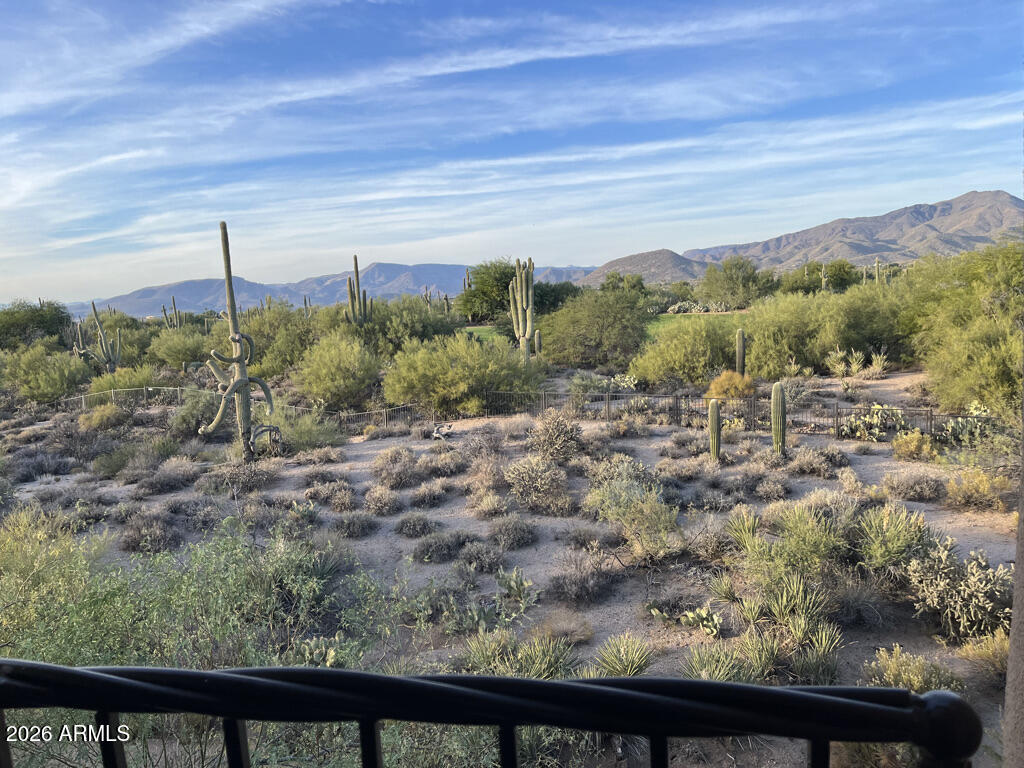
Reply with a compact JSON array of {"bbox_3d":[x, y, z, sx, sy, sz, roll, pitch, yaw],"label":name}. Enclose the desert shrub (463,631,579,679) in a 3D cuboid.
[{"bbox_3d":[0.105,3.340,9.533,1.443,0.564,0.938,-3,7,-1],"label":"desert shrub"}]

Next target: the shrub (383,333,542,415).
[{"bbox_3d":[-2.544,-0.721,39.723,8.250,3.870,6.187,0,6,0],"label":"shrub"}]

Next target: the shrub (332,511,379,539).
[{"bbox_3d":[-3.444,3.046,16.920,0.986,0.449,0.916,0,6,0],"label":"shrub"}]

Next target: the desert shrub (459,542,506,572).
[{"bbox_3d":[-0.576,3.190,14.507,0.842,0.490,0.782,0,6,0],"label":"desert shrub"}]

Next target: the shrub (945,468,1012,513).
[{"bbox_3d":[9.220,2.053,15.200,1.348,0.728,1.213,1,8,31],"label":"shrub"}]

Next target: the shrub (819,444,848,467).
[{"bbox_3d":[10.070,2.187,24.083,0.924,0.593,0.865,0,6,0],"label":"shrub"}]

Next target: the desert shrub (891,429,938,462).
[{"bbox_3d":[10.625,1.575,20.314,1.125,0.815,1.013,1,9,28],"label":"desert shrub"}]

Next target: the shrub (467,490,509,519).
[{"bbox_3d":[-0.575,2.783,18.044,0.986,0.545,0.887,0,6,0],"label":"shrub"}]

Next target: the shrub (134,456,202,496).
[{"bbox_3d":[-10.107,2.605,22.337,1.981,1.022,1.684,-6,9,-25],"label":"shrub"}]

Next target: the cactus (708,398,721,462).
[{"bbox_3d":[5.294,1.193,20.135,0.316,1.648,0.316,0,8,15],"label":"cactus"}]

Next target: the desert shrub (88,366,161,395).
[{"bbox_3d":[-30.627,-0.270,60.291,5.189,2.536,4.670,-7,9,-27],"label":"desert shrub"}]

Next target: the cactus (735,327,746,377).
[{"bbox_3d":[10.403,-1.169,34.950,0.379,2.630,0.379,-1,9,17],"label":"cactus"}]

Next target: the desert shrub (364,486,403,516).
[{"bbox_3d":[-2.859,2.518,16.945,0.839,0.626,0.797,-4,8,-10],"label":"desert shrub"}]

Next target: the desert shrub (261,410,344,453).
[{"bbox_3d":[-7.257,1.479,26.663,2.826,1.280,2.402,-5,9,-15],"label":"desert shrub"}]

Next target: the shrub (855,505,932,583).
[{"bbox_3d":[6.228,2.566,12.582,1.143,1.232,1.029,1,9,27],"label":"shrub"}]

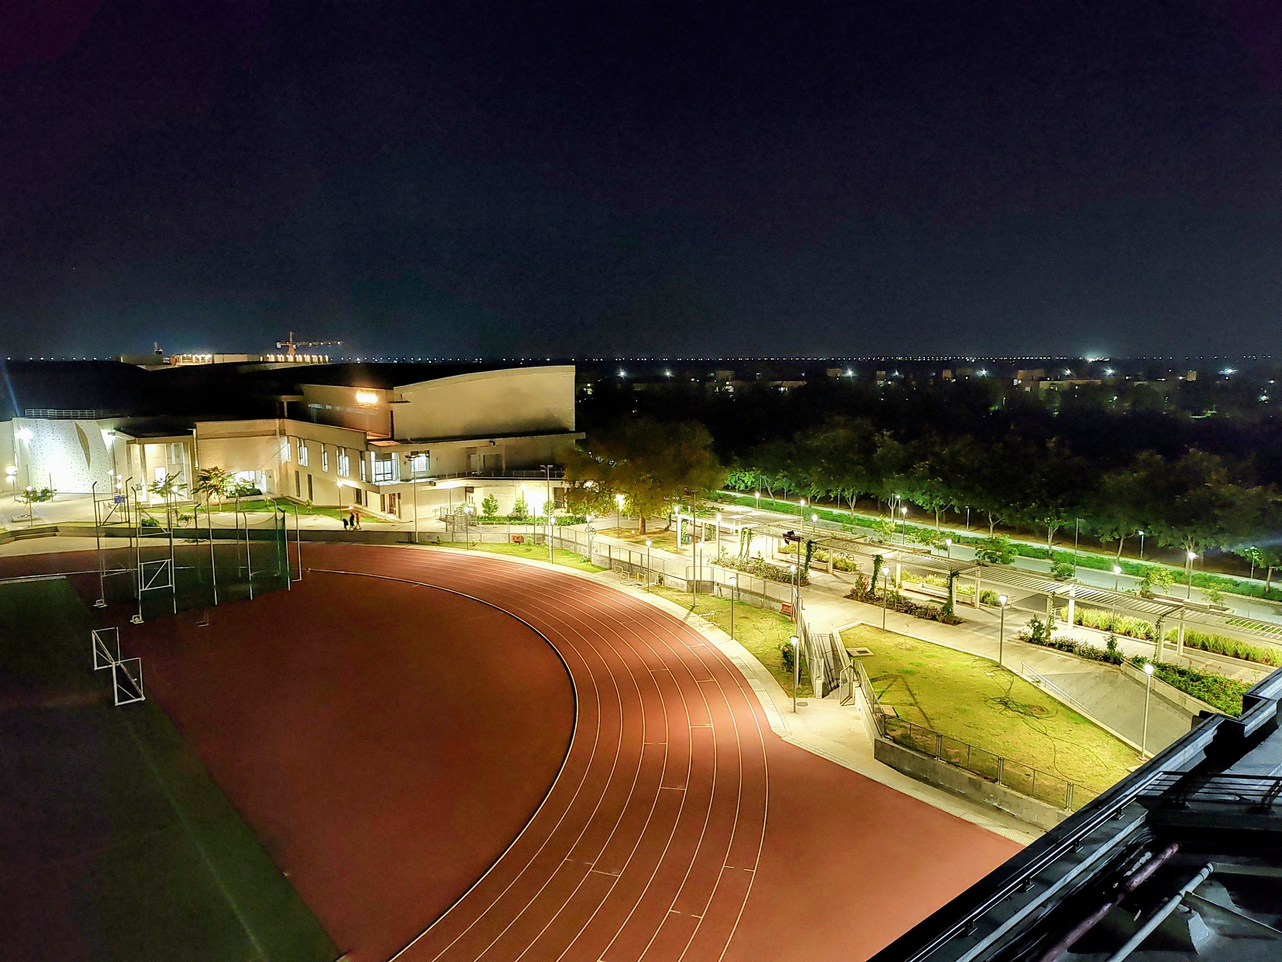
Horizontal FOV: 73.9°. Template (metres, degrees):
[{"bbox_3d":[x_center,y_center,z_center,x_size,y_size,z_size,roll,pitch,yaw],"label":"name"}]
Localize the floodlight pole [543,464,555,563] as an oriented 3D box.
[{"bbox_3d":[-9.015,3.186,83.678,1.200,9.350,0.800,6,10,38],"label":"floodlight pole"}]

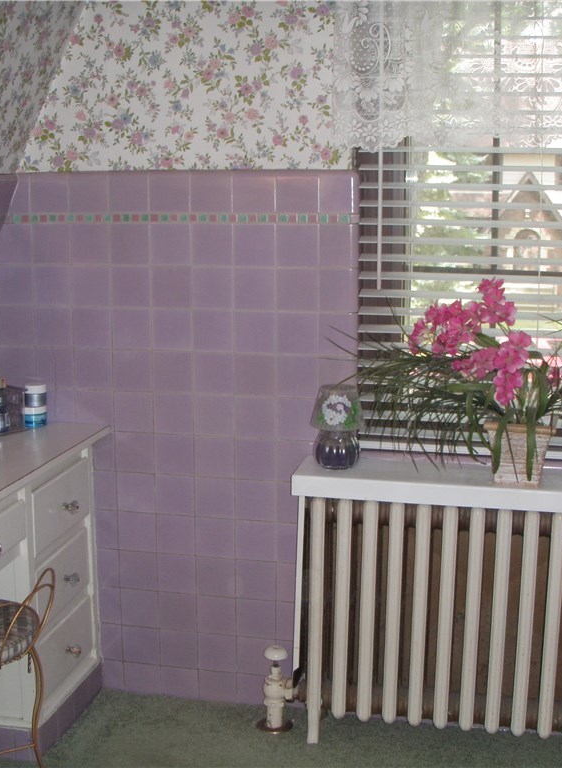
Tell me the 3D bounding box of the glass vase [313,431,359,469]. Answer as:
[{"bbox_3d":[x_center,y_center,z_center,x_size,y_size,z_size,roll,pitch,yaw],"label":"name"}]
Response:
[{"bbox_3d":[0.142,0.163,2.789,0.110,0.084,0.110,0,10,3],"label":"glass vase"}]

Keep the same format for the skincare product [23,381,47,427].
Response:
[{"bbox_3d":[-0.649,0.060,2.985,0.056,0.106,0.056,-2,11,-12],"label":"skincare product"}]

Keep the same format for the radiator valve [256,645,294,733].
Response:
[{"bbox_3d":[-0.014,0.779,2.890,0.088,0.208,0.094,2,11,13],"label":"radiator valve"}]

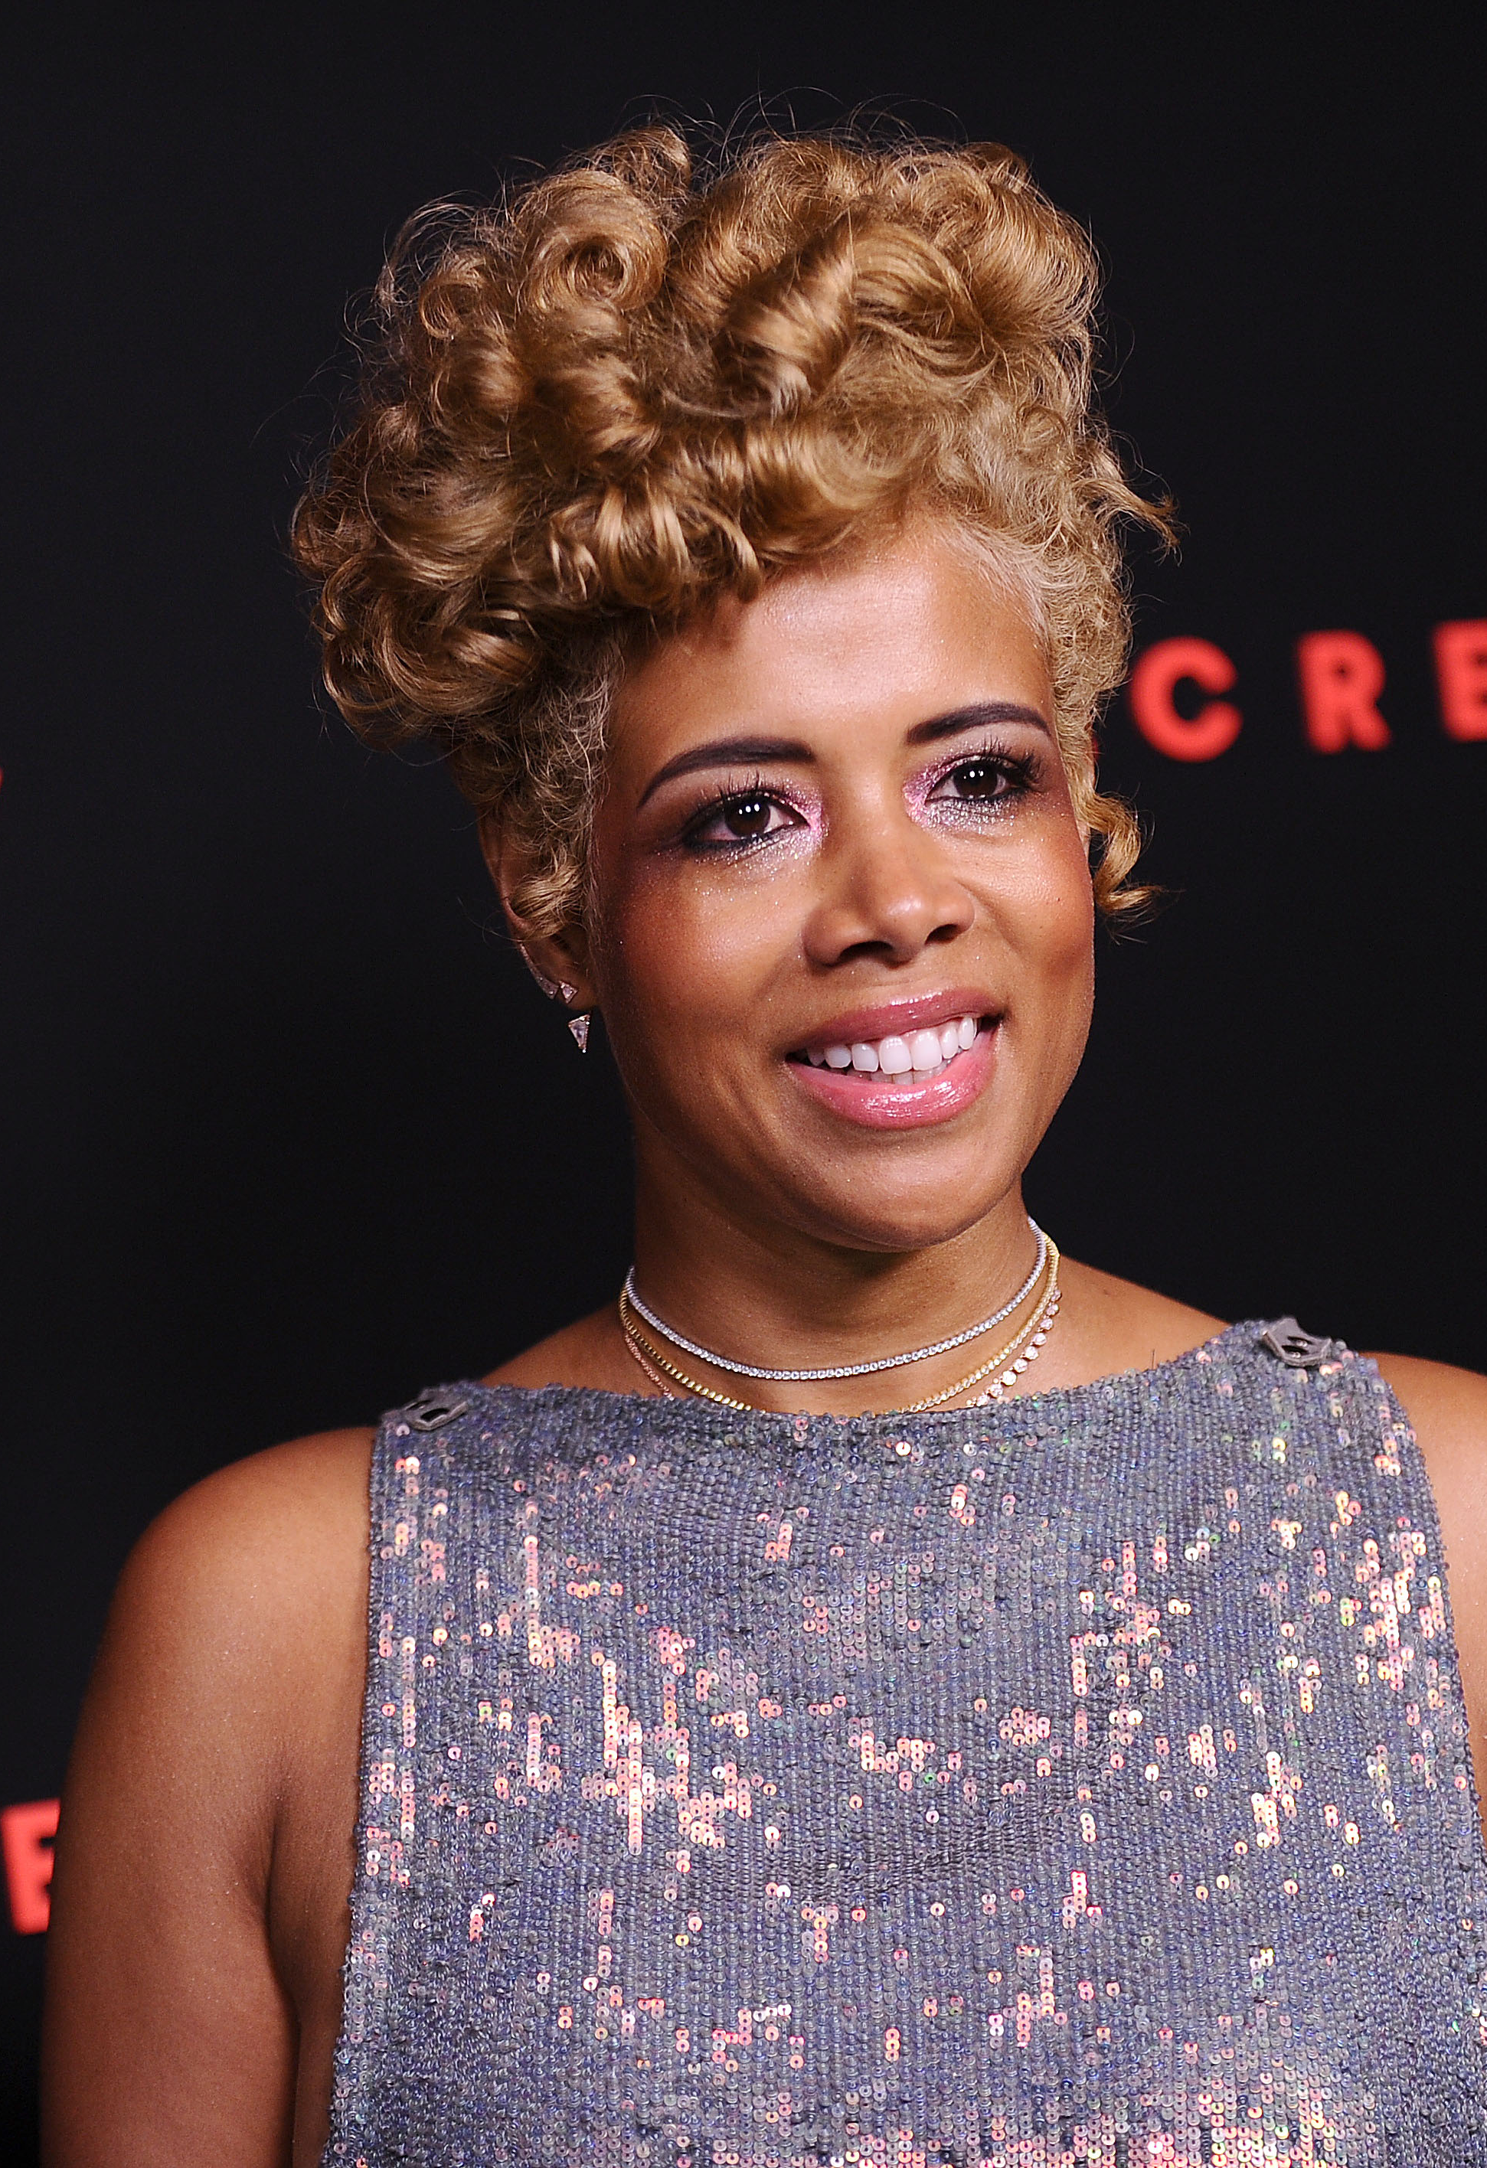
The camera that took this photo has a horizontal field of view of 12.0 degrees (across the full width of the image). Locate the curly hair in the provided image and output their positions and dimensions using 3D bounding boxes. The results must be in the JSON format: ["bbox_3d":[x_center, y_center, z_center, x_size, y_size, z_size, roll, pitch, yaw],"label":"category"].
[{"bbox_3d":[-0.003,-0.142,1.860,0.227,0.224,0.240,-7,-3,-14],"label":"curly hair"}]

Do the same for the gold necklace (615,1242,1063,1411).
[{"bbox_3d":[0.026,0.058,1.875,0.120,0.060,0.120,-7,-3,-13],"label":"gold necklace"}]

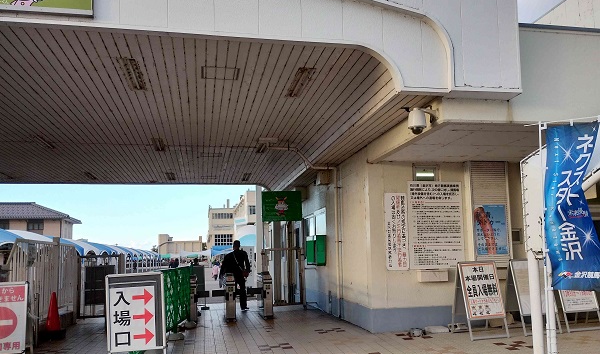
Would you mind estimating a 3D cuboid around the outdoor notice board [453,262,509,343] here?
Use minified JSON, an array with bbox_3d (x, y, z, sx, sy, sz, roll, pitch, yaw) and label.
[{"bbox_3d":[2.757,1.896,7.551,0.610,1.110,0.600,0,-7,-11],"label":"outdoor notice board"}]

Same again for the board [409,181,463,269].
[{"bbox_3d":[2.268,0.812,8.080,0.960,1.440,0.030,0,-7,-11],"label":"board"}]

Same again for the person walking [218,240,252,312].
[{"bbox_3d":[-1.540,2.334,11.500,0.660,1.660,0.500,0,-7,-11],"label":"person walking"}]

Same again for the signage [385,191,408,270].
[{"bbox_3d":[1.596,0.903,7.970,0.380,1.260,0.030,0,-7,-11],"label":"signage"}]

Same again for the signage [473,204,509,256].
[{"bbox_3d":[3.261,0.901,8.250,0.600,0.850,0.020,0,-7,-11],"label":"signage"}]

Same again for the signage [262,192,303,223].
[{"bbox_3d":[-0.403,0.687,11.300,0.940,0.690,0.040,0,-7,-11],"label":"signage"}]

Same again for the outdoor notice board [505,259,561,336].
[{"bbox_3d":[3.598,1.880,7.684,0.620,1.100,0.600,0,-7,-11],"label":"outdoor notice board"}]

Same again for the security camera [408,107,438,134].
[{"bbox_3d":[1.447,-0.655,5.710,0.360,0.320,0.210,0,-7,-11],"label":"security camera"}]

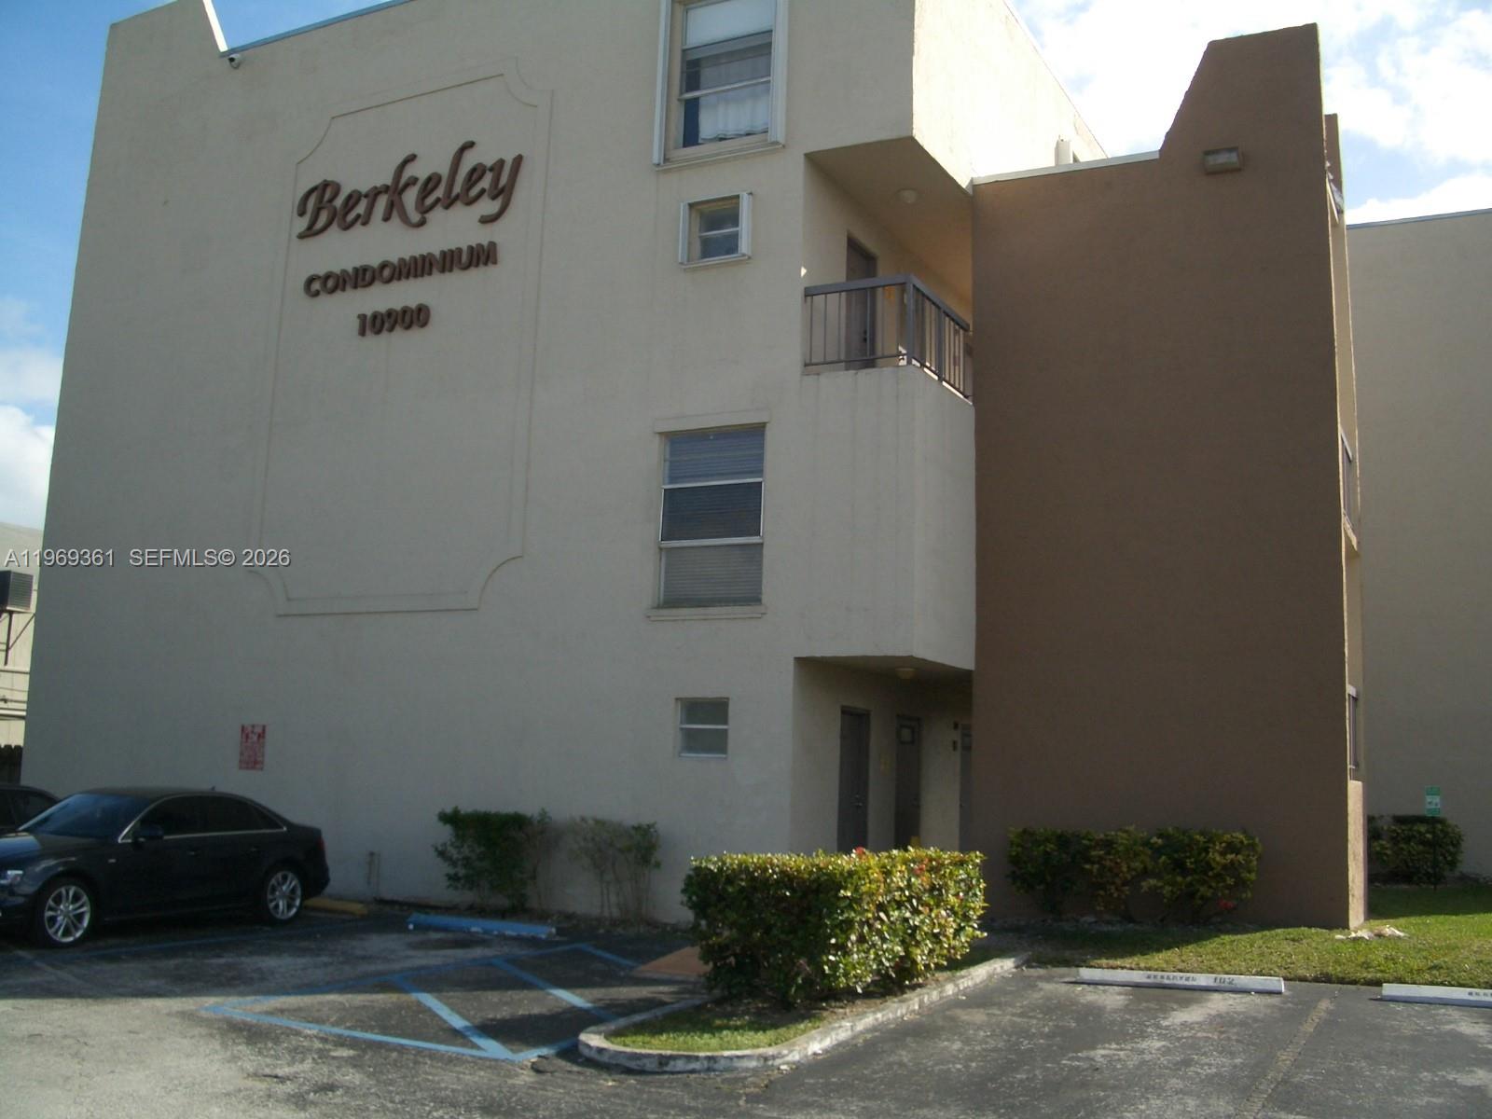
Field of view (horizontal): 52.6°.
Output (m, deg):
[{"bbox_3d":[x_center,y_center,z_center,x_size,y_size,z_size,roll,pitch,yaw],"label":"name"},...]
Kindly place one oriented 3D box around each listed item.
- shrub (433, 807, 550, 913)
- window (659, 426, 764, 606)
[{"bbox_3d":[-2.994,3.515,17.598,1.320,1.190,0.620,-3,-10,27],"label":"shrub"},{"bbox_3d":[-0.395,-0.468,17.460,1.340,2.050,0.120,-3,-10,27],"label":"window"}]

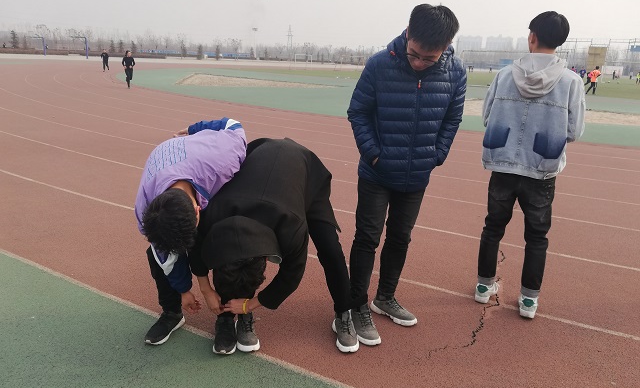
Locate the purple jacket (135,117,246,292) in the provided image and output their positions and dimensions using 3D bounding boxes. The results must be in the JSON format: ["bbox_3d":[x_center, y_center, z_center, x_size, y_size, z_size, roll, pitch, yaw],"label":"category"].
[{"bbox_3d":[-0.642,0.037,2.457,0.580,0.820,0.600,5,16,12],"label":"purple jacket"}]

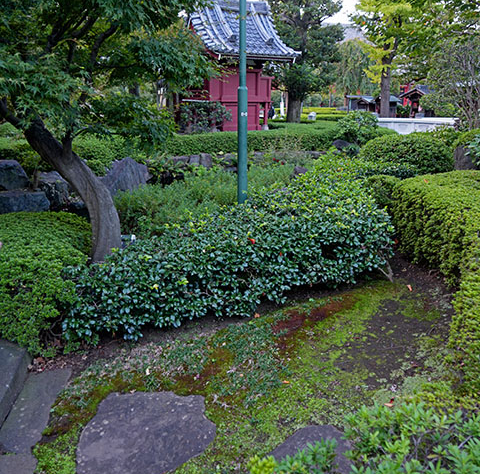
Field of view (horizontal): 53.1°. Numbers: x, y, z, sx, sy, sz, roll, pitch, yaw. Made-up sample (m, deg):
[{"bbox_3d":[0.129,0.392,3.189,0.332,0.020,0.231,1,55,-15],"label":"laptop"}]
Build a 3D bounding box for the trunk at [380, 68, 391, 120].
[{"bbox_3d":[7.560,-7.352,24.941,0.500,3.200,0.500,4,16,14],"label":"trunk"}]

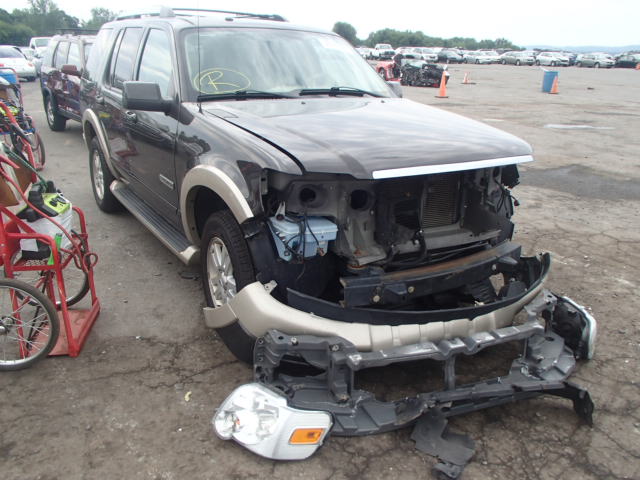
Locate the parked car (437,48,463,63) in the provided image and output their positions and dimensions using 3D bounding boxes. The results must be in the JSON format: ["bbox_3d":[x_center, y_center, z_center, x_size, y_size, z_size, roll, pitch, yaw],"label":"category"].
[{"bbox_3d":[15.906,-22.315,63.115,1.800,1.550,4.500,0,20,-2],"label":"parked car"}]

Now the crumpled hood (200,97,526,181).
[{"bbox_3d":[0.306,-0.589,2.846,1.520,0.260,1.320,-12,23,-32],"label":"crumpled hood"}]

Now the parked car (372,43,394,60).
[{"bbox_3d":[8.820,-25.919,71.970,1.980,1.950,5.600,-2,20,-7],"label":"parked car"}]

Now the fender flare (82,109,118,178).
[{"bbox_3d":[-2.086,-0.946,4.798,0.100,0.530,1.070,-13,24,-32],"label":"fender flare"}]

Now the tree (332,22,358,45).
[{"bbox_3d":[5.736,-45.437,116.450,6.000,7.000,6.000,1,20,0],"label":"tree"}]

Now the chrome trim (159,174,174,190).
[{"bbox_3d":[-0.909,-0.346,3.081,0.015,0.045,0.235,-13,24,-32],"label":"chrome trim"}]

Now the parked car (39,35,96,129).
[{"bbox_3d":[-3.549,-2.720,9.224,1.780,1.750,4.650,-15,25,-36],"label":"parked car"}]

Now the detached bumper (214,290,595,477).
[{"bbox_3d":[0.499,0.583,2.342,1.830,0.330,0.750,-5,21,-16],"label":"detached bumper"}]

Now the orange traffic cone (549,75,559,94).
[{"bbox_3d":[9.347,-6.198,20.639,0.380,0.700,0.380,1,20,0],"label":"orange traffic cone"}]

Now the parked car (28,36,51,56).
[{"bbox_3d":[-24.112,-16.626,45.663,2.000,2.100,5.400,-9,22,-23],"label":"parked car"}]

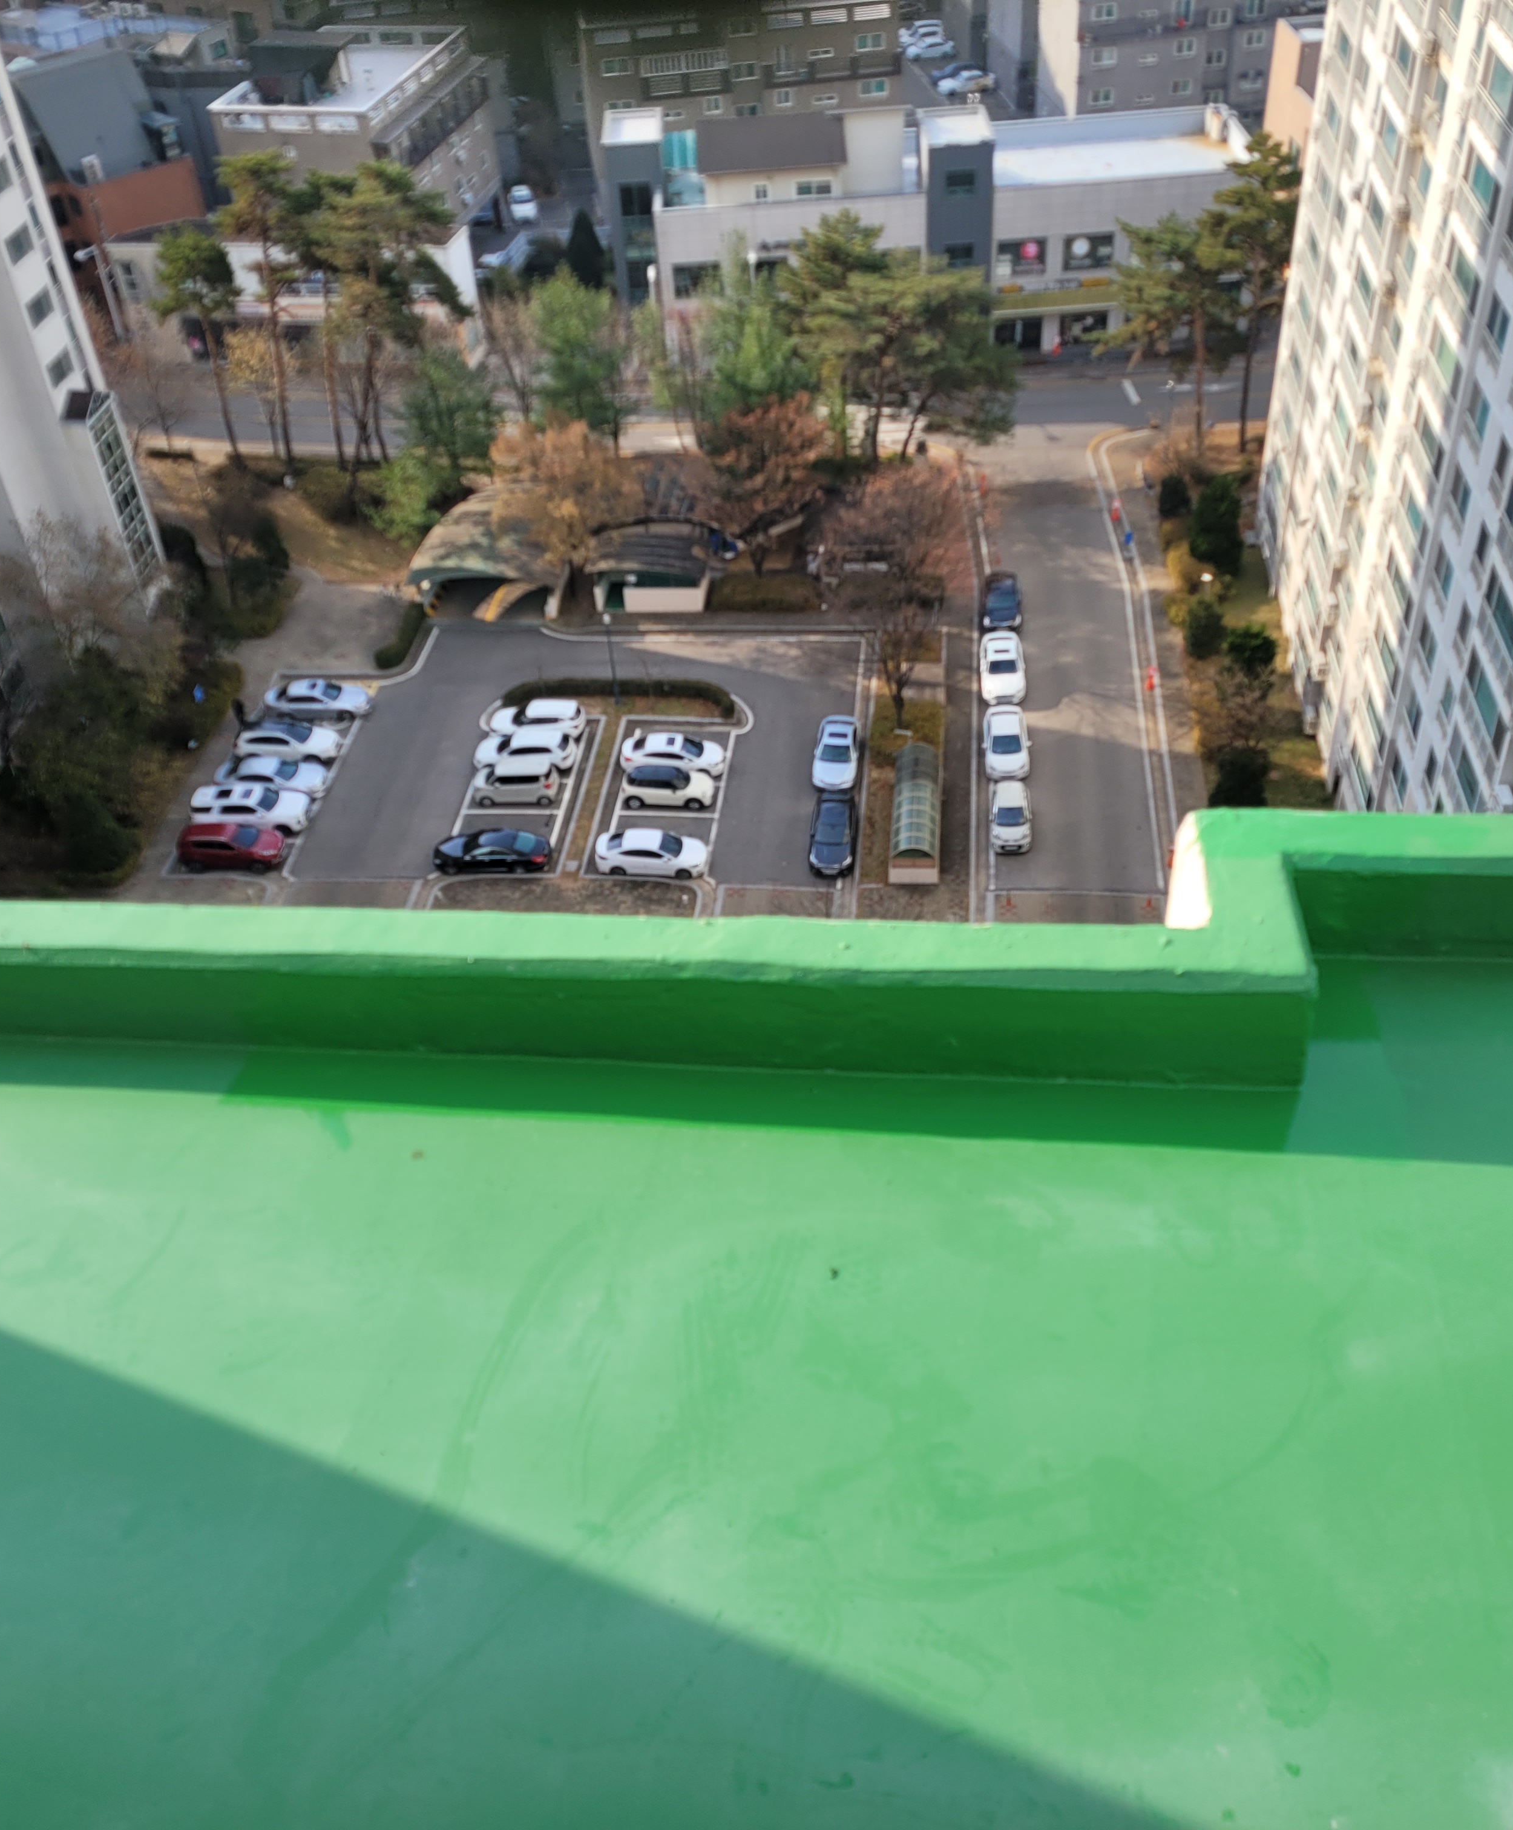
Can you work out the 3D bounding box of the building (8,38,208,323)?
[{"bbox_3d":[-41.918,-47.405,120.186,8.700,13.000,13.000,-27,46,-24],"label":"building"}]

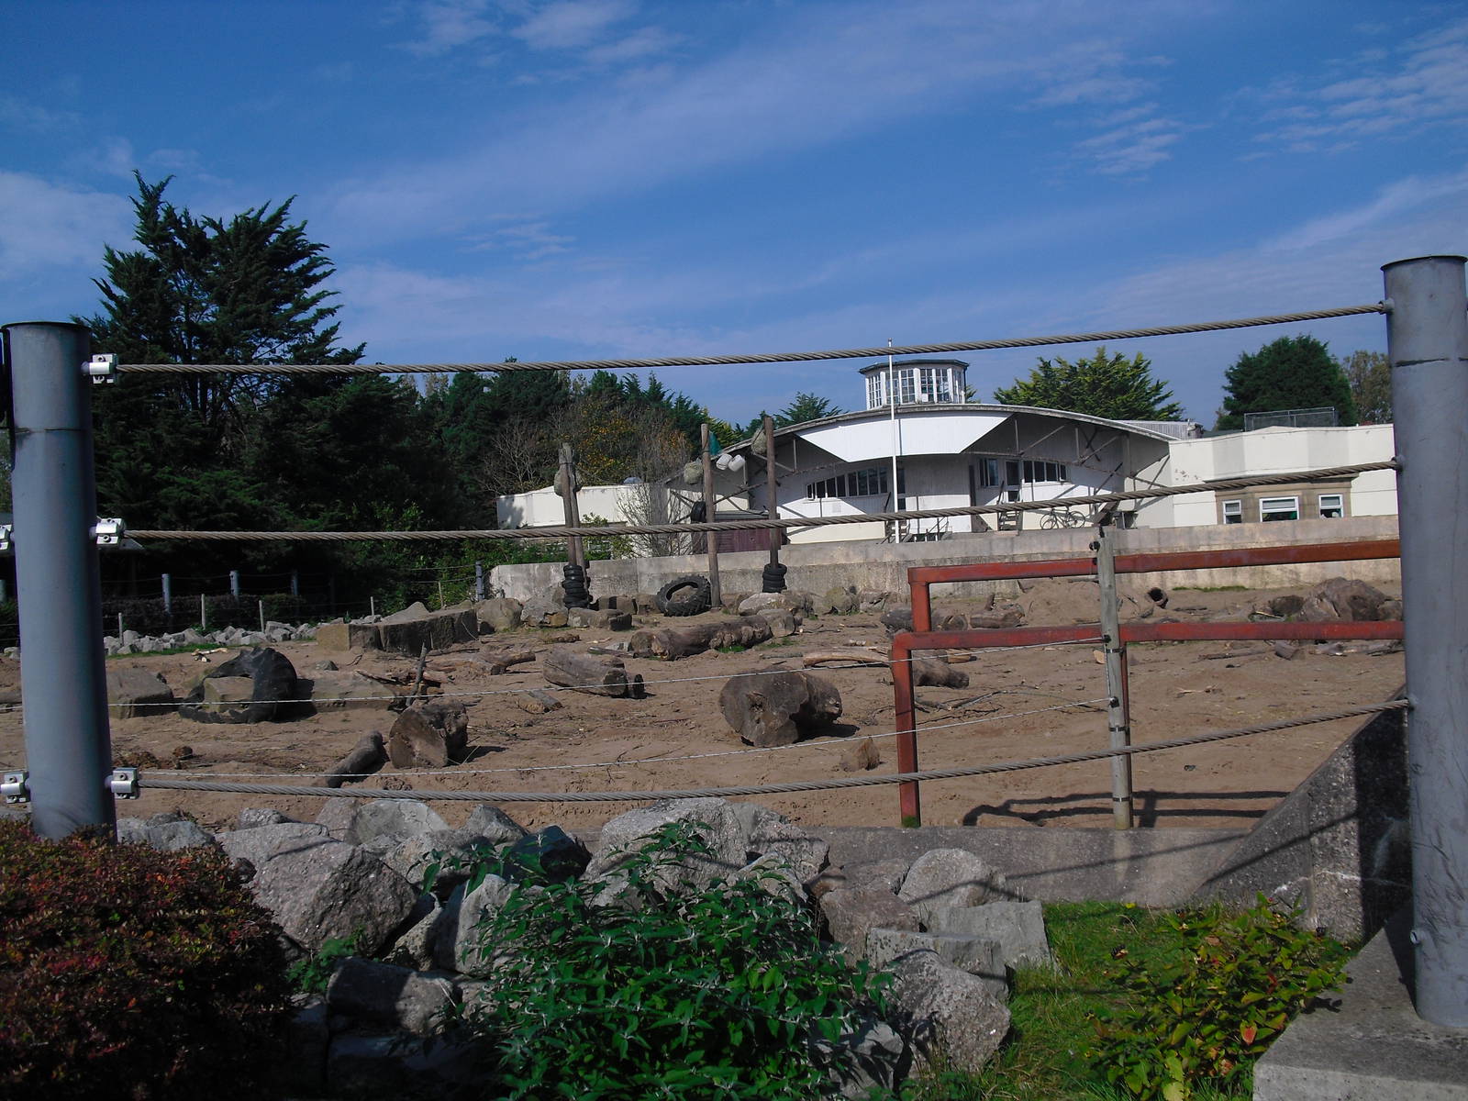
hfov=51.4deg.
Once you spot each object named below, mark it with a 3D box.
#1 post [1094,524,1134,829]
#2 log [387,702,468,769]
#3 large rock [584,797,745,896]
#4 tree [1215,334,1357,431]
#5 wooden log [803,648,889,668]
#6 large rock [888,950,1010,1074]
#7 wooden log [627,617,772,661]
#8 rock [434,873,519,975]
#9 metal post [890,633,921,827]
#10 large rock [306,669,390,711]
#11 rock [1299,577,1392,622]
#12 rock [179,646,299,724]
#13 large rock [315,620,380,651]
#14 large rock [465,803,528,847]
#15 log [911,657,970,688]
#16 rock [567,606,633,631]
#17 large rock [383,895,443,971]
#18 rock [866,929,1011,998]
[{"bbox_3d":[2.382,0.786,9.550,0.110,1.900,0.110,-3,1,0],"label":"post"},{"bbox_3d":[-2.768,1.658,13.900,0.550,0.570,0.800,-3,1,2],"label":"log"},{"bbox_3d":[-0.436,1.879,9.600,0.970,0.560,0.720,-3,1,0],"label":"large rock"},{"bbox_3d":[28.271,-6.533,78.000,6.700,9.600,6.500,-3,0,0],"label":"tree"},{"bbox_3d":[1.403,1.308,18.833,1.100,0.200,0.250,-3,1,-3],"label":"wooden log"},{"bbox_3d":[0.892,1.900,6.300,0.480,0.460,0.460,-3,1,0],"label":"large rock"},{"bbox_3d":[-0.416,1.226,22.190,0.500,0.440,2.541,-2,1,41],"label":"wooden log"},{"bbox_3d":[-1.061,1.557,6.350,0.340,0.390,0.370,-3,0,0],"label":"rock"},{"bbox_3d":[0.979,1.026,8.714,0.110,1.101,0.110,-3,1,6],"label":"metal post"},{"bbox_3d":[-4.335,1.586,17.100,0.950,0.320,0.750,-3,0,0],"label":"large rock"},{"bbox_3d":[10.680,0.893,26.700,1.450,0.760,1.050,-3,1,0],"label":"rock"},{"bbox_3d":[-5.219,1.445,16.100,1.120,0.750,0.800,-3,0,0],"label":"rock"},{"bbox_3d":[-6.871,1.537,27.100,1.000,0.500,0.850,-3,1,11],"label":"large rock"},{"bbox_3d":[-1.356,1.578,8.700,0.380,0.280,0.330,-3,1,-9],"label":"large rock"},{"bbox_3d":[2.575,1.536,19.200,0.400,0.360,0.900,-3,1,-45],"label":"log"},{"bbox_3d":[-2.818,1.439,32.200,1.350,0.480,0.850,-3,1,0],"label":"rock"},{"bbox_3d":[-1.749,2.079,8.300,0.340,0.400,0.340,-3,1,0],"label":"large rock"},{"bbox_3d":[0.968,1.988,7.300,0.660,0.330,0.420,-3,1,-9],"label":"rock"}]

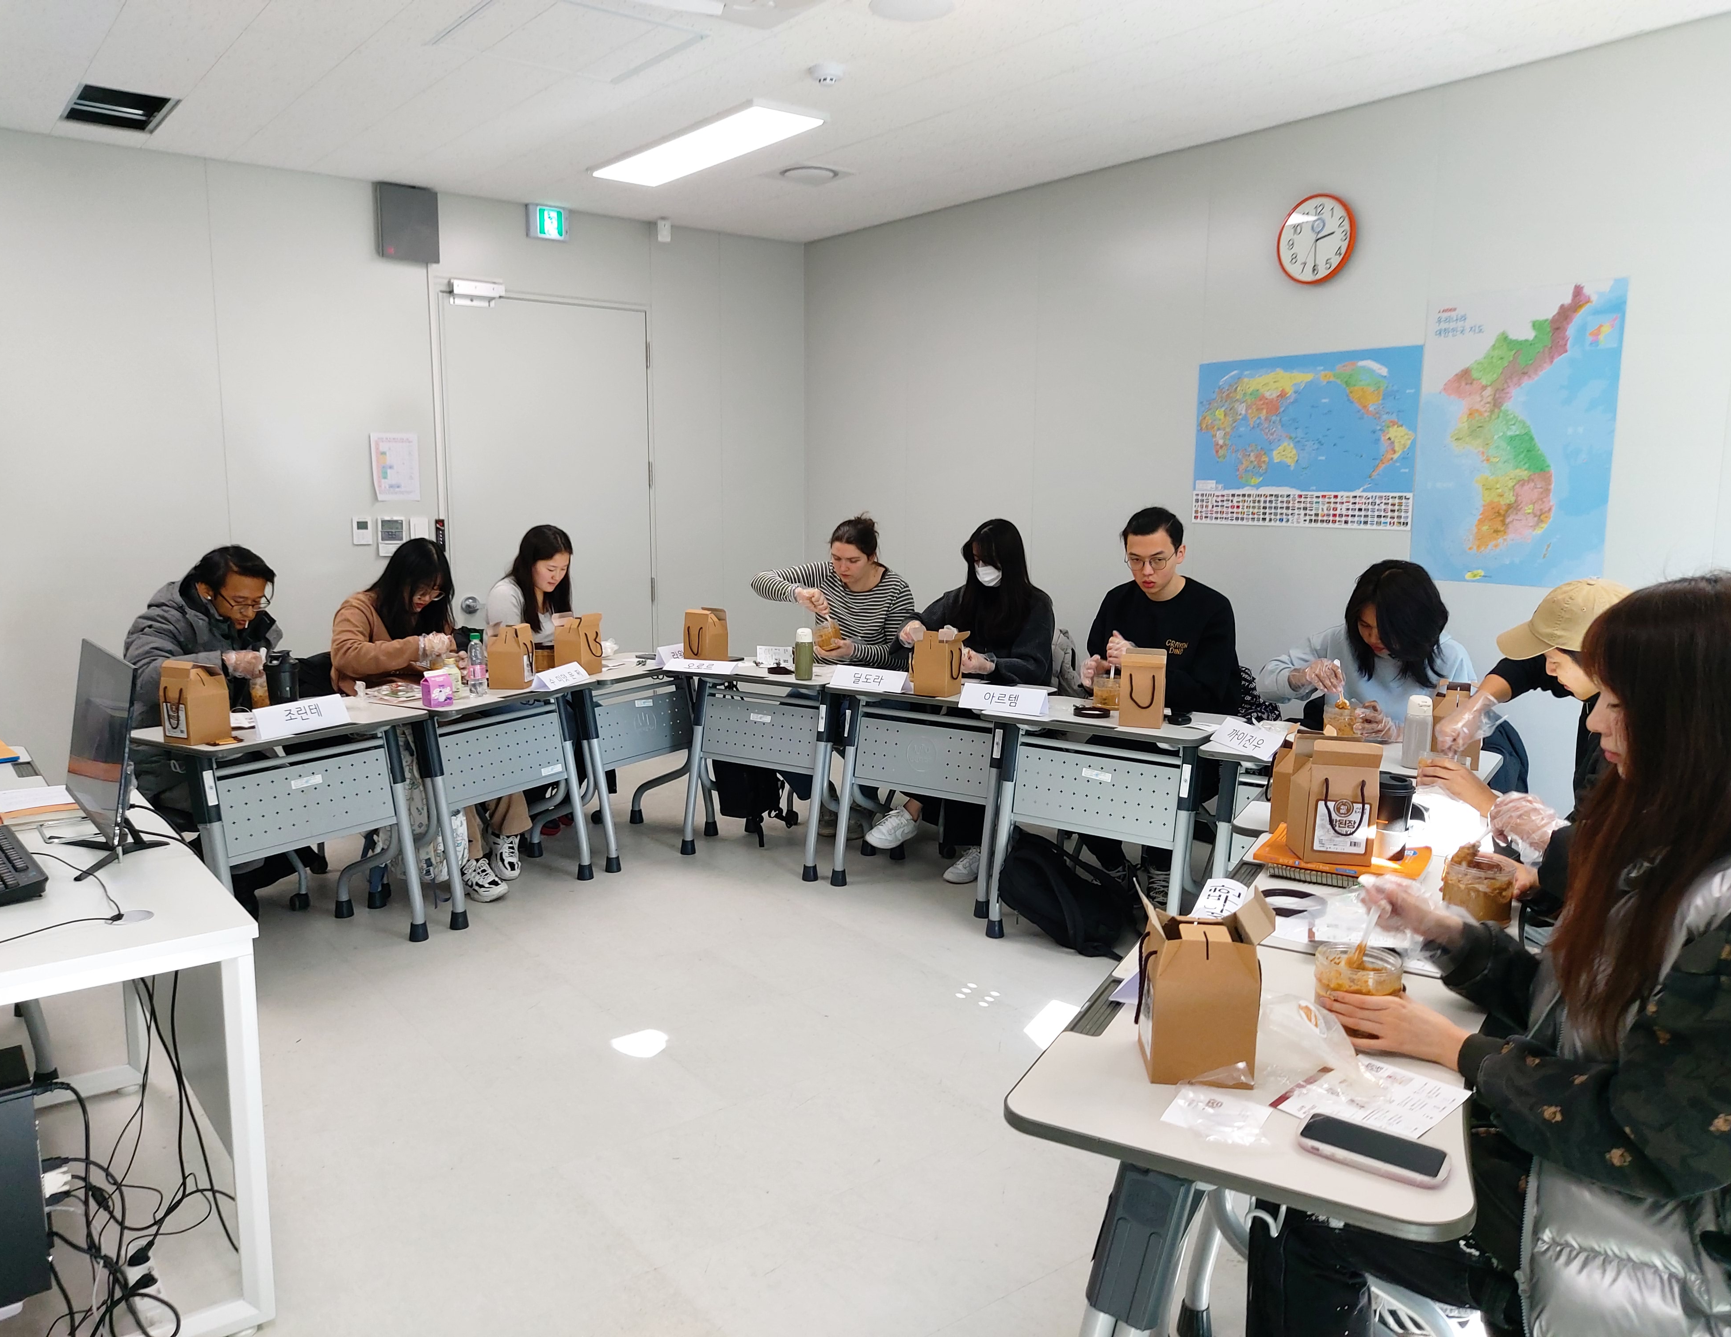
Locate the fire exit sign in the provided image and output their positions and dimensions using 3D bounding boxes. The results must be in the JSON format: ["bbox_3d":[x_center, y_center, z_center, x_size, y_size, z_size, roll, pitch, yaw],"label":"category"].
[{"bbox_3d":[-1.449,-2.027,5.879,0.185,0.135,0.040,-6,10,-37],"label":"fire exit sign"}]

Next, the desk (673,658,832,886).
[{"bbox_3d":[-0.325,0.375,5.150,0.731,0.745,0.505,5,10,32],"label":"desk"}]

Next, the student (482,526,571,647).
[{"bbox_3d":[-1.295,0.043,5.367,0.650,1.270,0.480,5,10,30],"label":"student"}]

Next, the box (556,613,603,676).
[{"bbox_3d":[-1.077,-0.087,4.847,0.125,0.215,0.125,4,9,20],"label":"box"}]

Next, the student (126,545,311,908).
[{"bbox_3d":[-2.136,0.223,4.351,0.720,1.250,0.540,4,9,25],"label":"student"}]

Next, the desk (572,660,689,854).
[{"bbox_3d":[-0.989,0.344,5.183,0.505,0.734,0.735,5,10,30],"label":"desk"}]

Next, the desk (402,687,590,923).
[{"bbox_3d":[-1.399,0.423,4.564,0.500,0.710,0.735,5,9,32],"label":"desk"}]

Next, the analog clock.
[{"bbox_3d":[1.554,-1.481,4.441,0.040,0.292,0.292,-6,10,-37],"label":"analog clock"}]

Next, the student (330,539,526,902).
[{"bbox_3d":[-1.604,0.146,4.715,0.820,1.220,0.470,5,9,32],"label":"student"}]

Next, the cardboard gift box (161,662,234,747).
[{"bbox_3d":[-1.879,0.093,3.607,0.120,0.215,0.130,4,9,25],"label":"cardboard gift box"}]

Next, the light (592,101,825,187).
[{"bbox_3d":[-0.608,-1.911,4.729,0.315,0.030,1.190,-6,10,-38],"label":"light"}]

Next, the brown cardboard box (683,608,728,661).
[{"bbox_3d":[-0.650,-0.140,5.245,0.125,0.210,0.125,7,10,36],"label":"brown cardboard box"}]

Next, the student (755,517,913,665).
[{"bbox_3d":[-0.128,0.035,5.349,0.620,1.310,0.640,5,10,29],"label":"student"}]

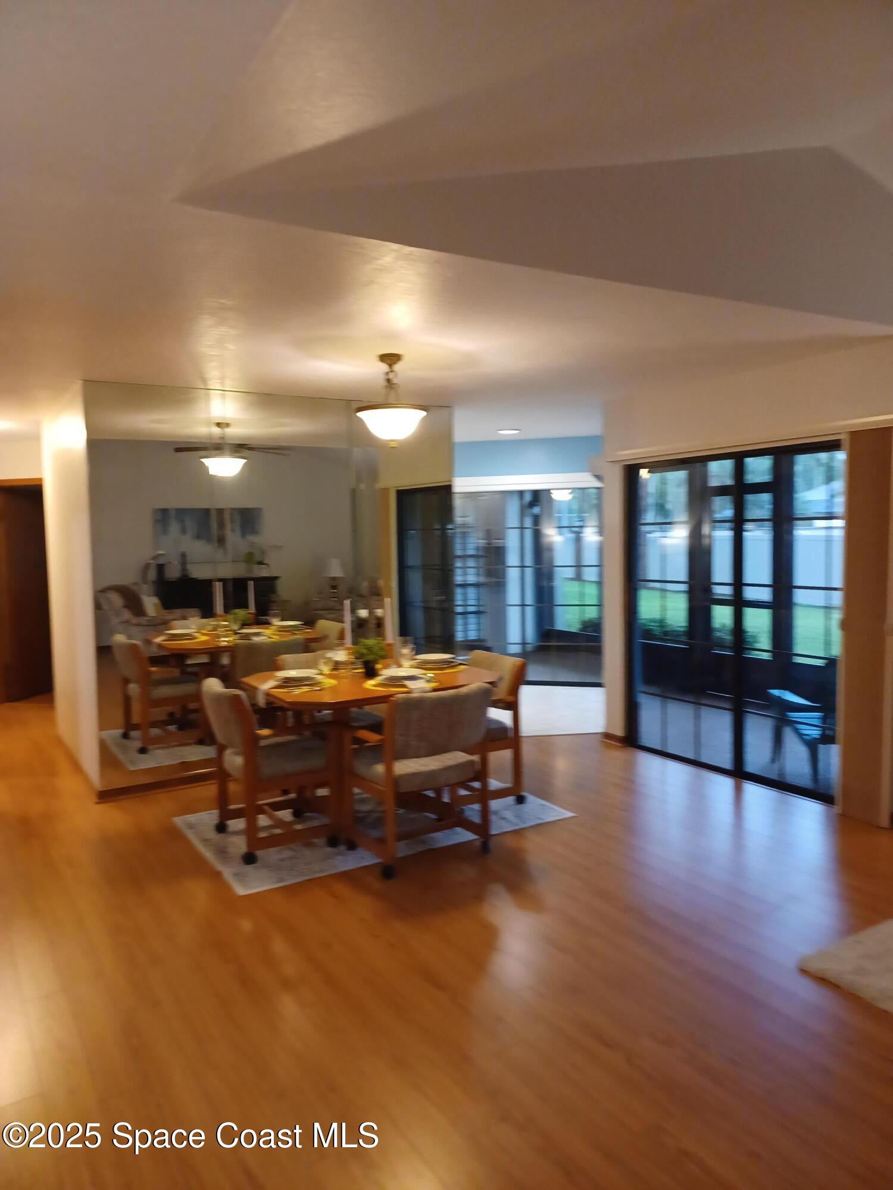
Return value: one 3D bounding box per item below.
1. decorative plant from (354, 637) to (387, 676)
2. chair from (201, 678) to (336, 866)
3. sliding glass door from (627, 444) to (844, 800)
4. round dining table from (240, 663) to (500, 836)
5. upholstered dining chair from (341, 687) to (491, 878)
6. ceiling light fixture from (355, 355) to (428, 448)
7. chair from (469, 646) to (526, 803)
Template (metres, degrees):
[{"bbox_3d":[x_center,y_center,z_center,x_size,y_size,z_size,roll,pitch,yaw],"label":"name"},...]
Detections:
[{"bbox_3d":[-0.419,0.343,4.729,0.170,0.206,0.170,-1,4,0],"label":"decorative plant"},{"bbox_3d":[-0.889,0.829,4.355,0.535,0.832,0.570,-3,4,-32],"label":"chair"},{"bbox_3d":[1.809,0.127,5.346,0.110,2.002,1.850,-3,4,-31],"label":"sliding glass door"},{"bbox_3d":[-0.400,0.831,4.697,1.260,0.765,1.070,-3,4,-32],"label":"round dining table"},{"bbox_3d":[-0.136,0.831,4.118,0.575,0.832,0.535,-3,4,-32],"label":"upholstered dining chair"},{"bbox_3d":[-0.286,-0.994,4.411,0.365,0.470,0.365,-1,4,0],"label":"ceiling light fixture"},{"bbox_3d":[0.099,0.770,4.971,0.535,0.832,0.570,-3,4,-32],"label":"chair"}]

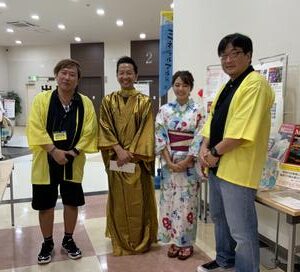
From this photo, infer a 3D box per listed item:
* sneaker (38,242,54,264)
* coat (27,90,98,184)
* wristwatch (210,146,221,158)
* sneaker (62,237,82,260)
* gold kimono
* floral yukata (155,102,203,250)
[{"bbox_3d":[-0.878,0.970,2.843,0.110,0.120,0.285,-1,6,-10],"label":"sneaker"},{"bbox_3d":[-0.729,-0.008,2.835,0.600,0.760,0.380,-1,6,-14],"label":"coat"},{"bbox_3d":[0.436,0.108,2.230,0.042,0.068,0.055,-25,-15,21],"label":"wristwatch"},{"bbox_3d":[-0.679,0.962,2.918,0.110,0.120,0.285,-3,7,-30],"label":"sneaker"},{"bbox_3d":[-0.189,0.289,2.977,0.530,1.400,0.430,0,6,-3],"label":"gold kimono"},{"bbox_3d":[0.247,0.287,2.886,0.420,1.250,0.360,1,6,7],"label":"floral yukata"}]

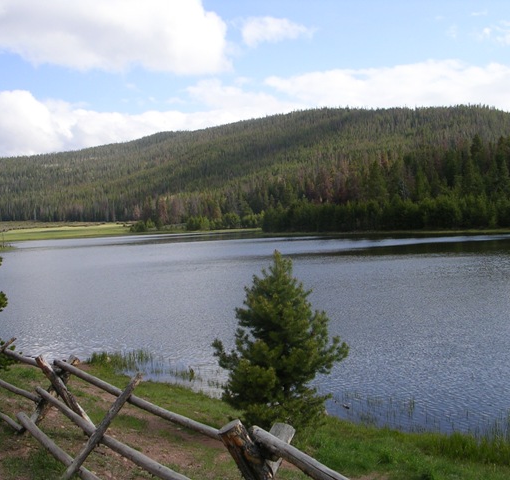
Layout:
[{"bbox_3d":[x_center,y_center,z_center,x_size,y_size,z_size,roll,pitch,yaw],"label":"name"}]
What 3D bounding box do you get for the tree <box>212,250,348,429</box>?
[{"bbox_3d":[0.349,1.438,10.000,1.900,2.560,1.800,0,2,0],"label":"tree"}]

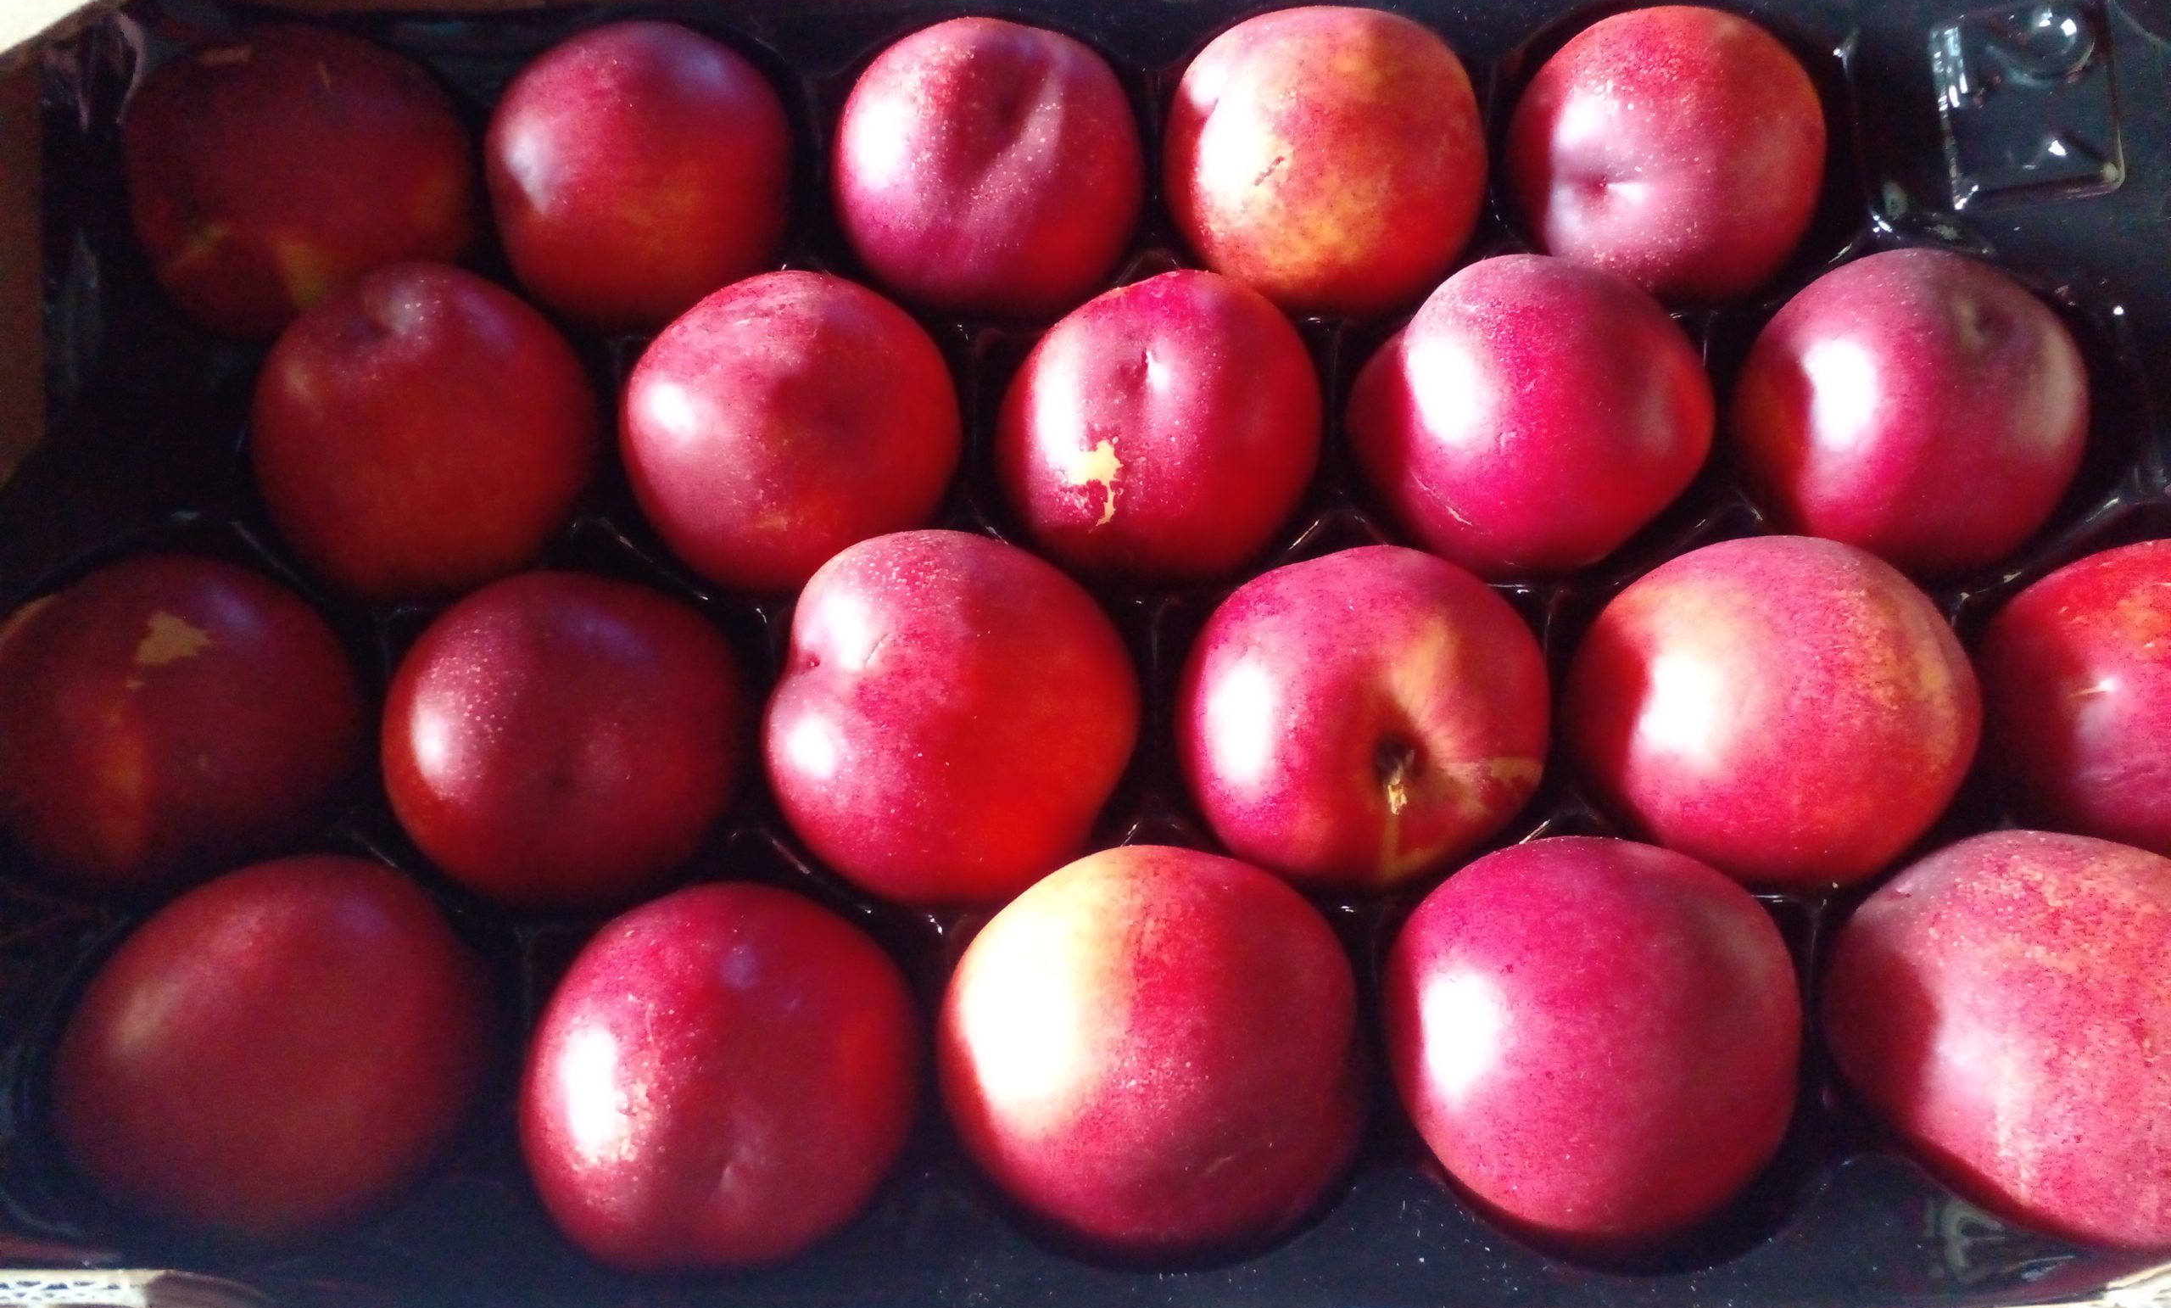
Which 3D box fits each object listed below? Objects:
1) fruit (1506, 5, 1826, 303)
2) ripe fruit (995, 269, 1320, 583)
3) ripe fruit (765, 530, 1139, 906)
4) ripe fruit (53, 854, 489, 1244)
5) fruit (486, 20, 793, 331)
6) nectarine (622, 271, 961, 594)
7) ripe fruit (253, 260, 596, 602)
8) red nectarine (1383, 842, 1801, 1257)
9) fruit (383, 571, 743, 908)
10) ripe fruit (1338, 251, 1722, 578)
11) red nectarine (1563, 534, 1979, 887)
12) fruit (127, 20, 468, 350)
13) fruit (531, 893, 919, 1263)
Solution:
[{"bbox_3d":[0.129,-0.111,0.379,0.067,0.063,0.063,-1,66,1],"label":"fruit"},{"bbox_3d":[0.014,-0.046,0.343,0.066,0.061,0.064,0,67,2],"label":"ripe fruit"},{"bbox_3d":[-0.026,0.012,0.327,0.071,0.070,0.072,-1,66,1],"label":"ripe fruit"},{"bbox_3d":[-0.142,0.069,0.298,0.070,0.065,0.067,0,67,2],"label":"ripe fruit"},{"bbox_3d":[-0.100,-0.107,0.383,0.066,0.065,0.067,-1,66,1],"label":"fruit"},{"bbox_3d":[-0.060,-0.045,0.349,0.069,0.064,0.067,-1,67,2],"label":"nectarine"},{"bbox_3d":[-0.136,-0.046,0.352,0.067,0.065,0.071,-1,67,2],"label":"ripe fruit"},{"bbox_3d":[0.088,0.068,0.300,0.070,0.068,0.070,-1,66,1],"label":"red nectarine"},{"bbox_3d":[-0.098,0.016,0.321,0.065,0.062,0.064,0,67,2],"label":"fruit"},{"bbox_3d":[0.089,-0.048,0.343,0.071,0.064,0.066,-1,67,2],"label":"ripe fruit"},{"bbox_3d":[0.127,0.011,0.317,0.072,0.065,0.067,-1,67,2],"label":"red nectarine"},{"bbox_3d":[-0.175,-0.105,0.379,0.072,0.067,0.070,-1,67,2],"label":"fruit"},{"bbox_3d":[-0.063,0.073,0.298,0.068,0.063,0.066,-1,67,2],"label":"fruit"}]

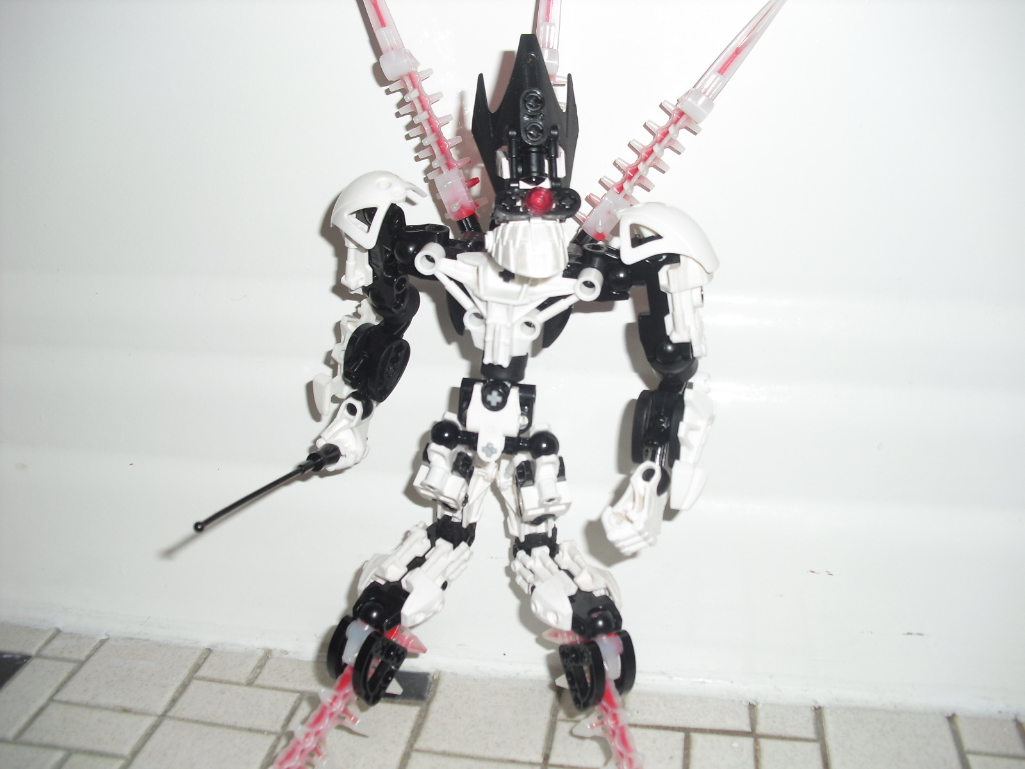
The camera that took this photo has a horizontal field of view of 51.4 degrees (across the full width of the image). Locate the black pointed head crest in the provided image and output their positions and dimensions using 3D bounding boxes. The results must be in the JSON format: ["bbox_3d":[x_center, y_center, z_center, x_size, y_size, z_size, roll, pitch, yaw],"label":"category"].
[{"bbox_3d":[0.003,-0.074,0.298,0.029,0.045,0.016,-1,11,-7],"label":"black pointed head crest"}]

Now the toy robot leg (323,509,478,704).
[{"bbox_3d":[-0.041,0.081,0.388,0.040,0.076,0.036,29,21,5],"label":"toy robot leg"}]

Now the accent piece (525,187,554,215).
[{"bbox_3d":[0.007,-0.049,0.284,0.008,0.008,0.005,-1,6,-7],"label":"accent piece"}]

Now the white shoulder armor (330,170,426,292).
[{"bbox_3d":[-0.042,-0.049,0.340,0.025,0.034,0.024,9,24,21],"label":"white shoulder armor"}]

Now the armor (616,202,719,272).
[{"bbox_3d":[0.047,-0.045,0.321,0.030,0.018,0.022,4,22,9],"label":"armor"}]

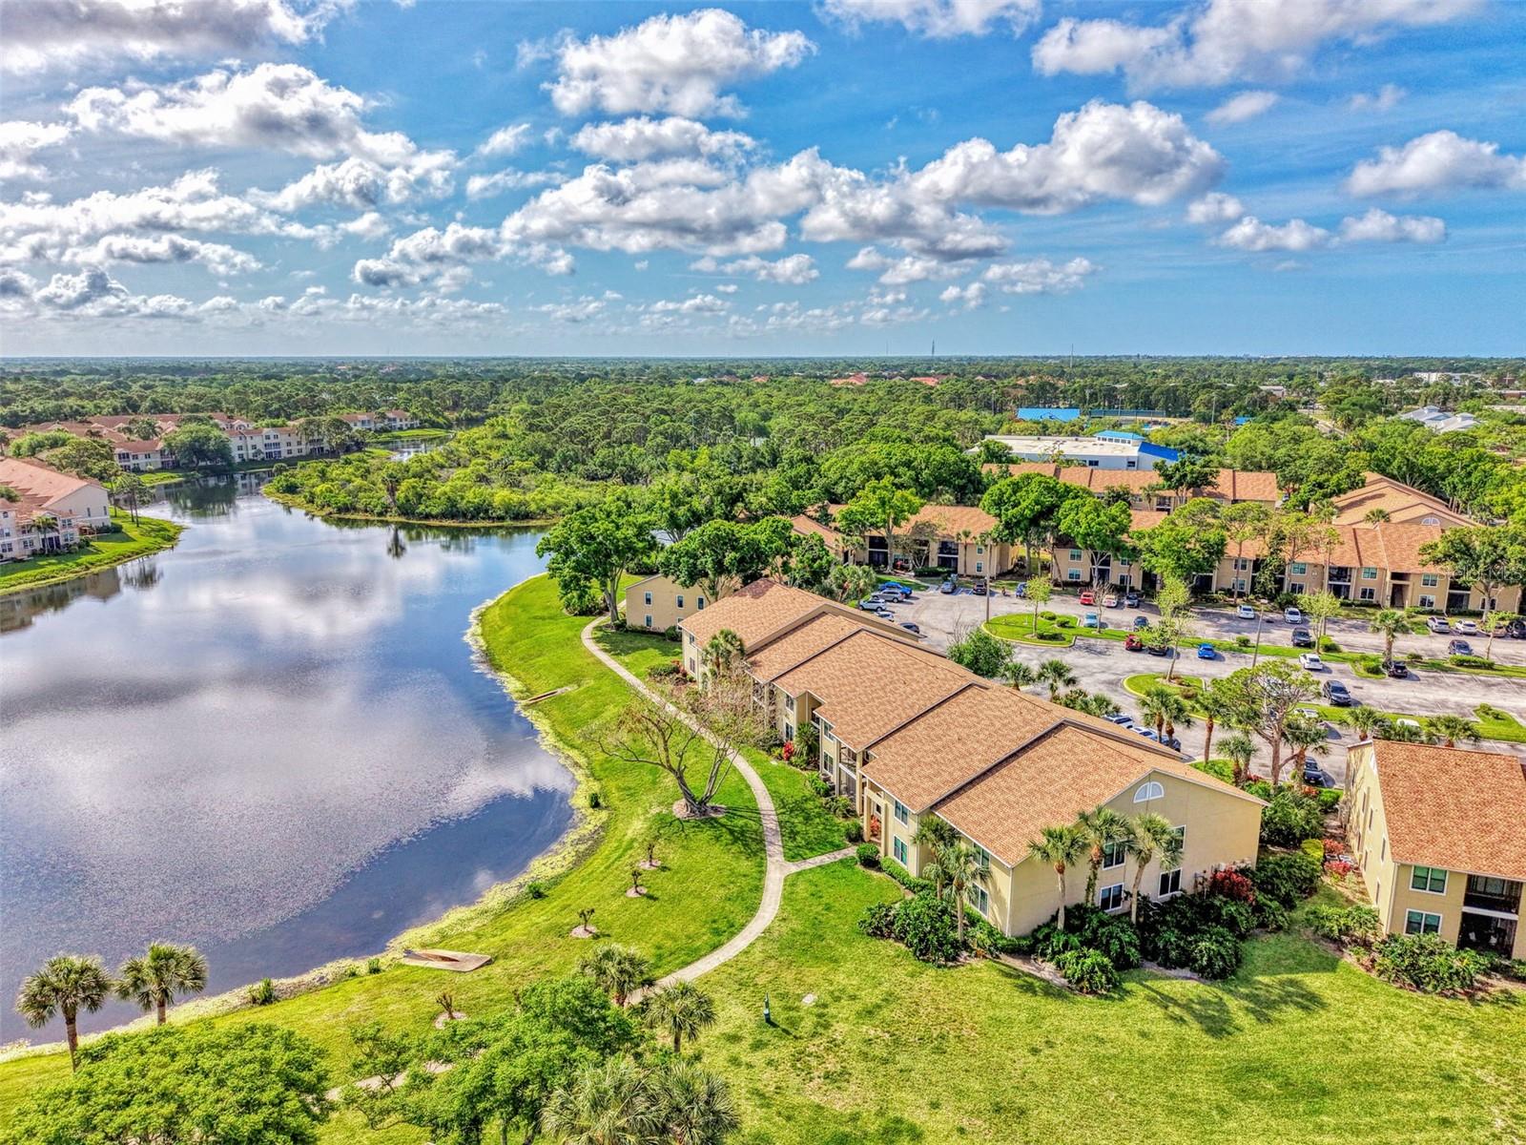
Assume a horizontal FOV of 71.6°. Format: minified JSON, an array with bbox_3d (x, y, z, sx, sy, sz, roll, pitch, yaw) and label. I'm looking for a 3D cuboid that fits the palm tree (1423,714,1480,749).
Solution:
[{"bbox_3d":[55.290,14.770,85.130,3.680,6.850,3.680,8,14,34],"label":"palm tree"}]

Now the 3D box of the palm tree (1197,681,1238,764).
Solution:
[{"bbox_3d":[37.800,12.680,89.080,3.240,7.280,3.240,0,12,0],"label":"palm tree"}]

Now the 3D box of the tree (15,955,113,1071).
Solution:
[{"bbox_3d":[-34.910,22.240,53.120,4.070,6.480,4.070,-8,14,-35],"label":"tree"}]

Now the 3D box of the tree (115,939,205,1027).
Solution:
[{"bbox_3d":[-31.300,22.090,55.320,4.210,5.890,4.210,-7,14,-31],"label":"tree"}]

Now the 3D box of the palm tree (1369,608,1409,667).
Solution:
[{"bbox_3d":[69.600,7.100,118.060,4.410,6.530,4.410,0,12,0],"label":"palm tree"}]

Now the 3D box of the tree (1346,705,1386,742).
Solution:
[{"bbox_3d":[48.420,13.830,85.400,3.300,6.500,3.300,0,12,0],"label":"tree"}]

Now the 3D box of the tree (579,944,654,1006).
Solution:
[{"bbox_3d":[-7.390,21.080,53.230,3.820,5.270,3.820,0,12,0],"label":"tree"}]

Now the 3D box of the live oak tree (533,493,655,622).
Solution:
[{"bbox_3d":[-20.970,-1.610,134.920,15.850,16.800,15.850,0,12,0],"label":"live oak tree"}]

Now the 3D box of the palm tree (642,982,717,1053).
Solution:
[{"bbox_3d":[-4.240,22.770,53.960,3.680,4.110,3.680,-1,12,-5],"label":"palm tree"}]

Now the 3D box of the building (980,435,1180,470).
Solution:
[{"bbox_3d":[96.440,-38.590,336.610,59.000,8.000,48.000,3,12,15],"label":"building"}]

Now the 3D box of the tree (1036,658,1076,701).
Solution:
[{"bbox_3d":[28.370,11.490,102.830,3.790,6.170,3.790,3,12,16],"label":"tree"}]

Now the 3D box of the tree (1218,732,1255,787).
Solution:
[{"bbox_3d":[38.650,15.460,86.620,2.750,4.910,2.750,5,13,25],"label":"tree"}]

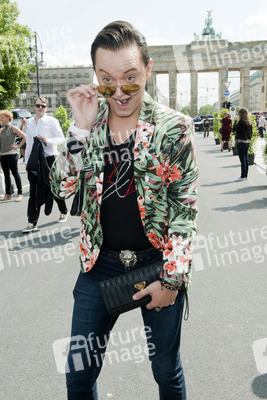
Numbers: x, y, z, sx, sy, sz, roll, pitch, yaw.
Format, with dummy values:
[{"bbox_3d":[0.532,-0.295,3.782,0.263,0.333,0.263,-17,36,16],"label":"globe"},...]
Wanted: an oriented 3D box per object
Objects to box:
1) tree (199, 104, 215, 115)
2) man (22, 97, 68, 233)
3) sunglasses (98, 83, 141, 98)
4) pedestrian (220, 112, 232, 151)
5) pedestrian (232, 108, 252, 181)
[{"bbox_3d":[39.263,-46.591,226.984,9.300,8.920,8.500,1,11,10],"label":"tree"},{"bbox_3d":[-1.225,-0.506,5.810,0.570,1.790,0.660,4,12,18],"label":"man"},{"bbox_3d":[-0.026,-0.350,1.247,0.136,0.050,0.135,-1,37,16],"label":"sunglasses"},{"bbox_3d":[4.080,-2.967,18.554,0.520,1.680,0.380,0,11,4],"label":"pedestrian"},{"bbox_3d":[2.605,-1.305,9.960,0.480,1.660,0.420,-10,14,-38],"label":"pedestrian"}]

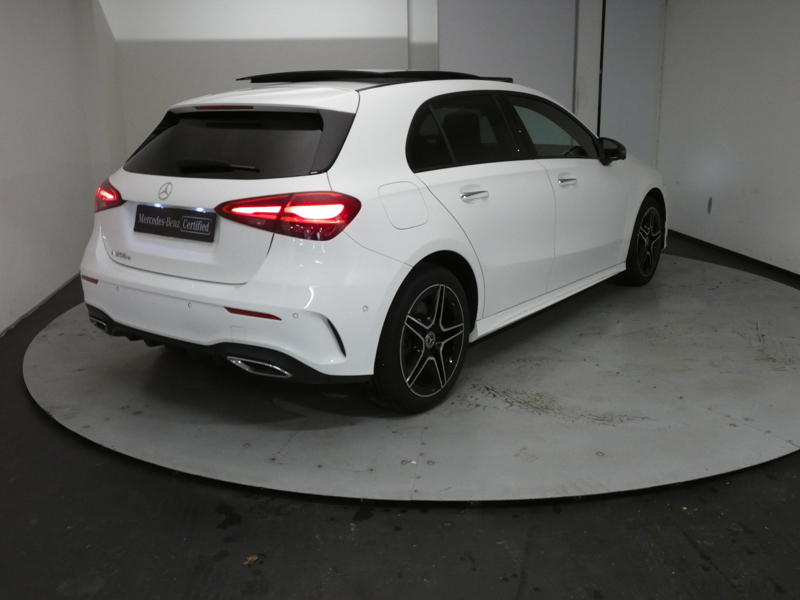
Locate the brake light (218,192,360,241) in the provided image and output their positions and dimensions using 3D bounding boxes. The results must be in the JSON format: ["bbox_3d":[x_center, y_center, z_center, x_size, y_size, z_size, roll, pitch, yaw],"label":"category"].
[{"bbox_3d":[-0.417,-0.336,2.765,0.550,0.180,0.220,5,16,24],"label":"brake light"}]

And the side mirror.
[{"bbox_3d":[1.227,-0.863,4.293,0.200,0.165,0.160,9,18,35],"label":"side mirror"}]

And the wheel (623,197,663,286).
[{"bbox_3d":[1.688,-0.426,5.297,0.230,0.650,0.650,9,18,35],"label":"wheel"}]

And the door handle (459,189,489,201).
[{"bbox_3d":[0.316,-0.458,3.216,0.050,0.046,0.245,9,18,35],"label":"door handle"}]

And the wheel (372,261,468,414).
[{"bbox_3d":[0.063,0.158,3.184,0.230,0.650,0.650,9,18,35],"label":"wheel"}]

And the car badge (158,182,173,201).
[{"bbox_3d":[-0.943,-0.437,2.979,0.085,0.085,0.014,9,-14,35],"label":"car badge"}]

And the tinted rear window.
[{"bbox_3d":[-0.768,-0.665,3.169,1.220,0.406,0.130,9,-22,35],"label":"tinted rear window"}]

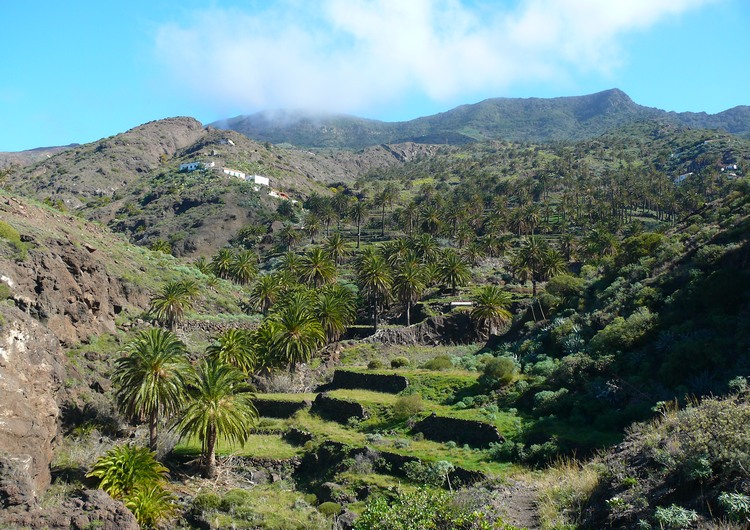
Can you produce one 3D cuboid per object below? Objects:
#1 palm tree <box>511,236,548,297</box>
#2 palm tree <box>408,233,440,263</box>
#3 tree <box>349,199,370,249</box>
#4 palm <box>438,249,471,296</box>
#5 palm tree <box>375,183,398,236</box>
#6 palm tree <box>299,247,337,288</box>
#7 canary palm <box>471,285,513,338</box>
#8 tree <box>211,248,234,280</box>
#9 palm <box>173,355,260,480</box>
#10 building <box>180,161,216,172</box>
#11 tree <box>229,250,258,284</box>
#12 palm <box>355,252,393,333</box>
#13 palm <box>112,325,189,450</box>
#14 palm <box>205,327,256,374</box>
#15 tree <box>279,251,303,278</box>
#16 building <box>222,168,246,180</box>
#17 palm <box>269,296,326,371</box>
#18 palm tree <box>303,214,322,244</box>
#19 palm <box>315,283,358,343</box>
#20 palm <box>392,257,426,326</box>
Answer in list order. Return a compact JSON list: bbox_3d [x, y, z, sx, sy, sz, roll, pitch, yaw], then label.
[{"bbox_3d":[32.200,0.310,155.000,6.540,12.270,6.540,0,3,0],"label":"palm tree"},{"bbox_3d":[10.090,-2.770,150.000,6.130,7.320,5.950,0,0,0],"label":"palm tree"},{"bbox_3d":[-5.009,-13.331,245.000,6.787,15.997,6.787,0,-2,0],"label":"tree"},{"bbox_3d":[14.560,1.370,138.000,6.010,8.740,5.830,0,0,0],"label":"palm"},{"bbox_3d":[3.120,-16.320,225.000,6.530,15.730,6.530,0,3,0],"label":"palm tree"},{"bbox_3d":[-9.250,0.560,122.000,6.120,7.080,5.930,0,0,0],"label":"palm tree"},{"bbox_3d":[18.900,7.540,123.000,6.810,8.760,6.810,0,3,0],"label":"canary palm"},{"bbox_3d":[-32.080,0.210,160.000,5.700,7.390,5.530,0,0,0],"label":"tree"},{"bbox_3d":[-11.710,11.340,56.000,6.200,8.860,6.020,0,0,0],"label":"palm"},{"bbox_3d":[-82.410,-45.480,350.000,15.500,4.800,7.500,0,0,12],"label":"building"},{"bbox_3d":[-30.760,0.470,178.000,6.810,8.220,6.810,0,3,0],"label":"tree"},{"bbox_3d":[-0.045,4.733,138.000,6.280,14.381,6.280,0,-2,0],"label":"palm"},{"bbox_3d":[-20.540,11.500,70.000,7.390,11.270,7.390,0,3,0],"label":"palm"},{"bbox_3d":[-17.983,11.278,95.000,6.266,6.391,6.266,0,-2,0],"label":"palm"},{"bbox_3d":[-16.080,0.390,146.000,5.780,6.360,5.600,0,0,0],"label":"tree"},{"bbox_3d":[-79.536,-50.212,421.059,6.500,4.200,16.500,-1,-2,32],"label":"building"},{"bbox_3d":[-8.180,7.390,80.000,6.120,8.130,5.940,0,0,0],"label":"palm"},{"bbox_3d":[-20.198,-11.392,245.000,6.140,9.534,6.140,0,-2,0],"label":"palm tree"},{"bbox_3d":[-5.925,7.229,113.000,6.186,8.645,6.186,0,-2,0],"label":"palm"},{"bbox_3d":[6.460,5.150,142.000,6.370,12.740,6.370,0,3,0],"label":"palm"}]

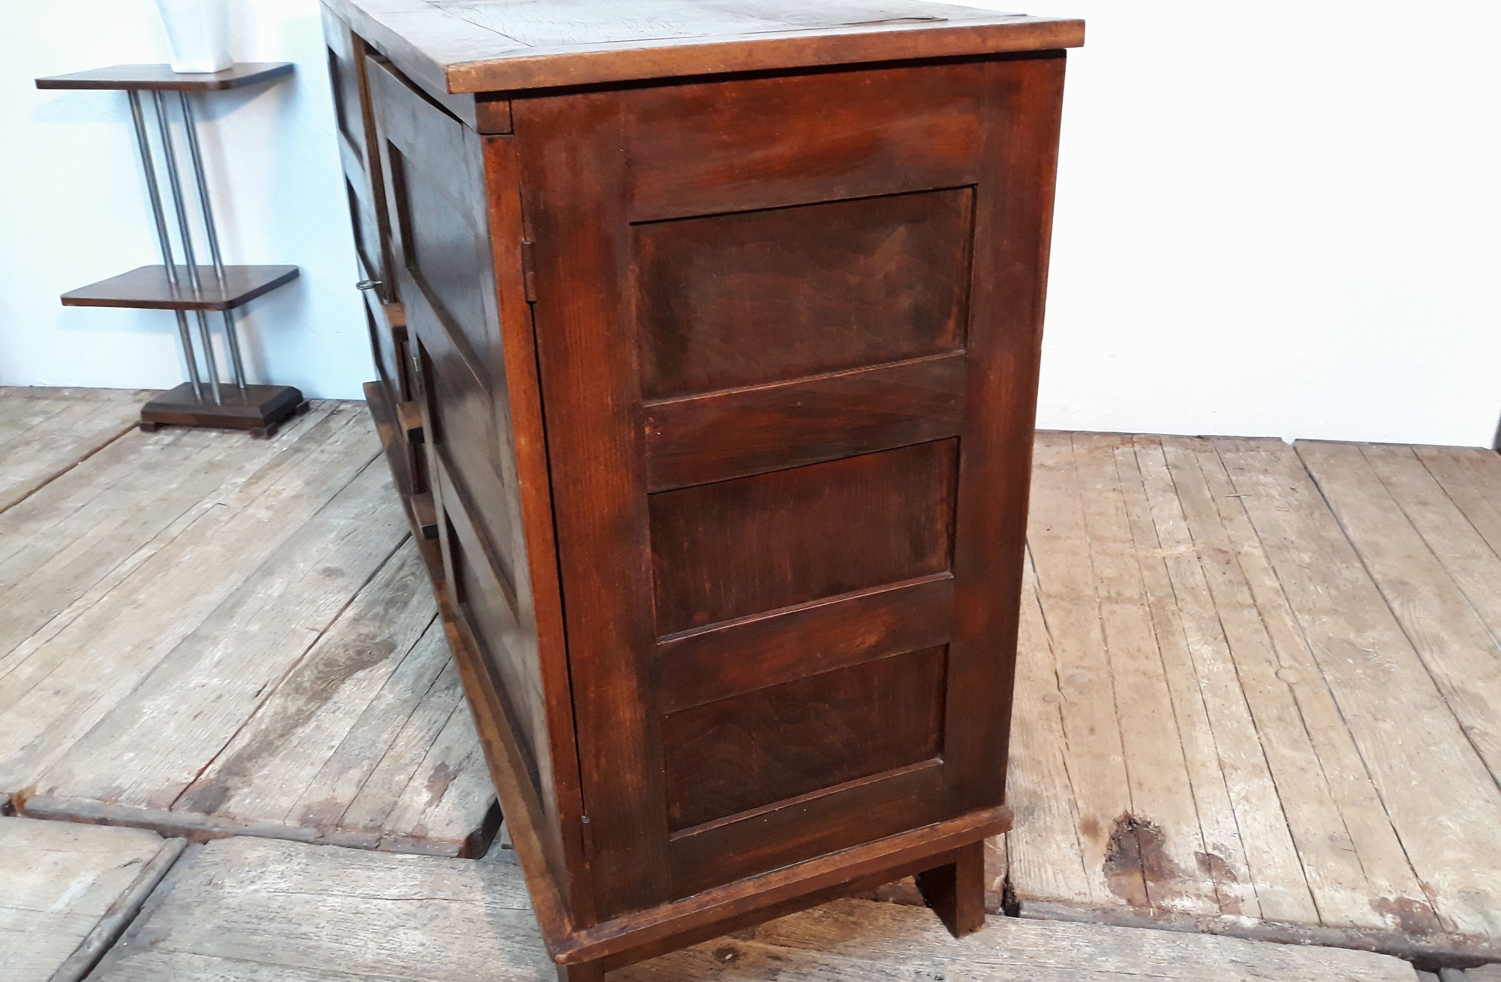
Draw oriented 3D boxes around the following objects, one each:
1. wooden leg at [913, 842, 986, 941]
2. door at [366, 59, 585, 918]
[{"bbox_3d":[0.215,0.398,1.267,0.032,0.142,0.089,-11,28,-19],"label":"wooden leg"},{"bbox_3d":[-0.269,-0.031,1.137,0.021,0.693,0.569,-12,29,-21],"label":"door"}]

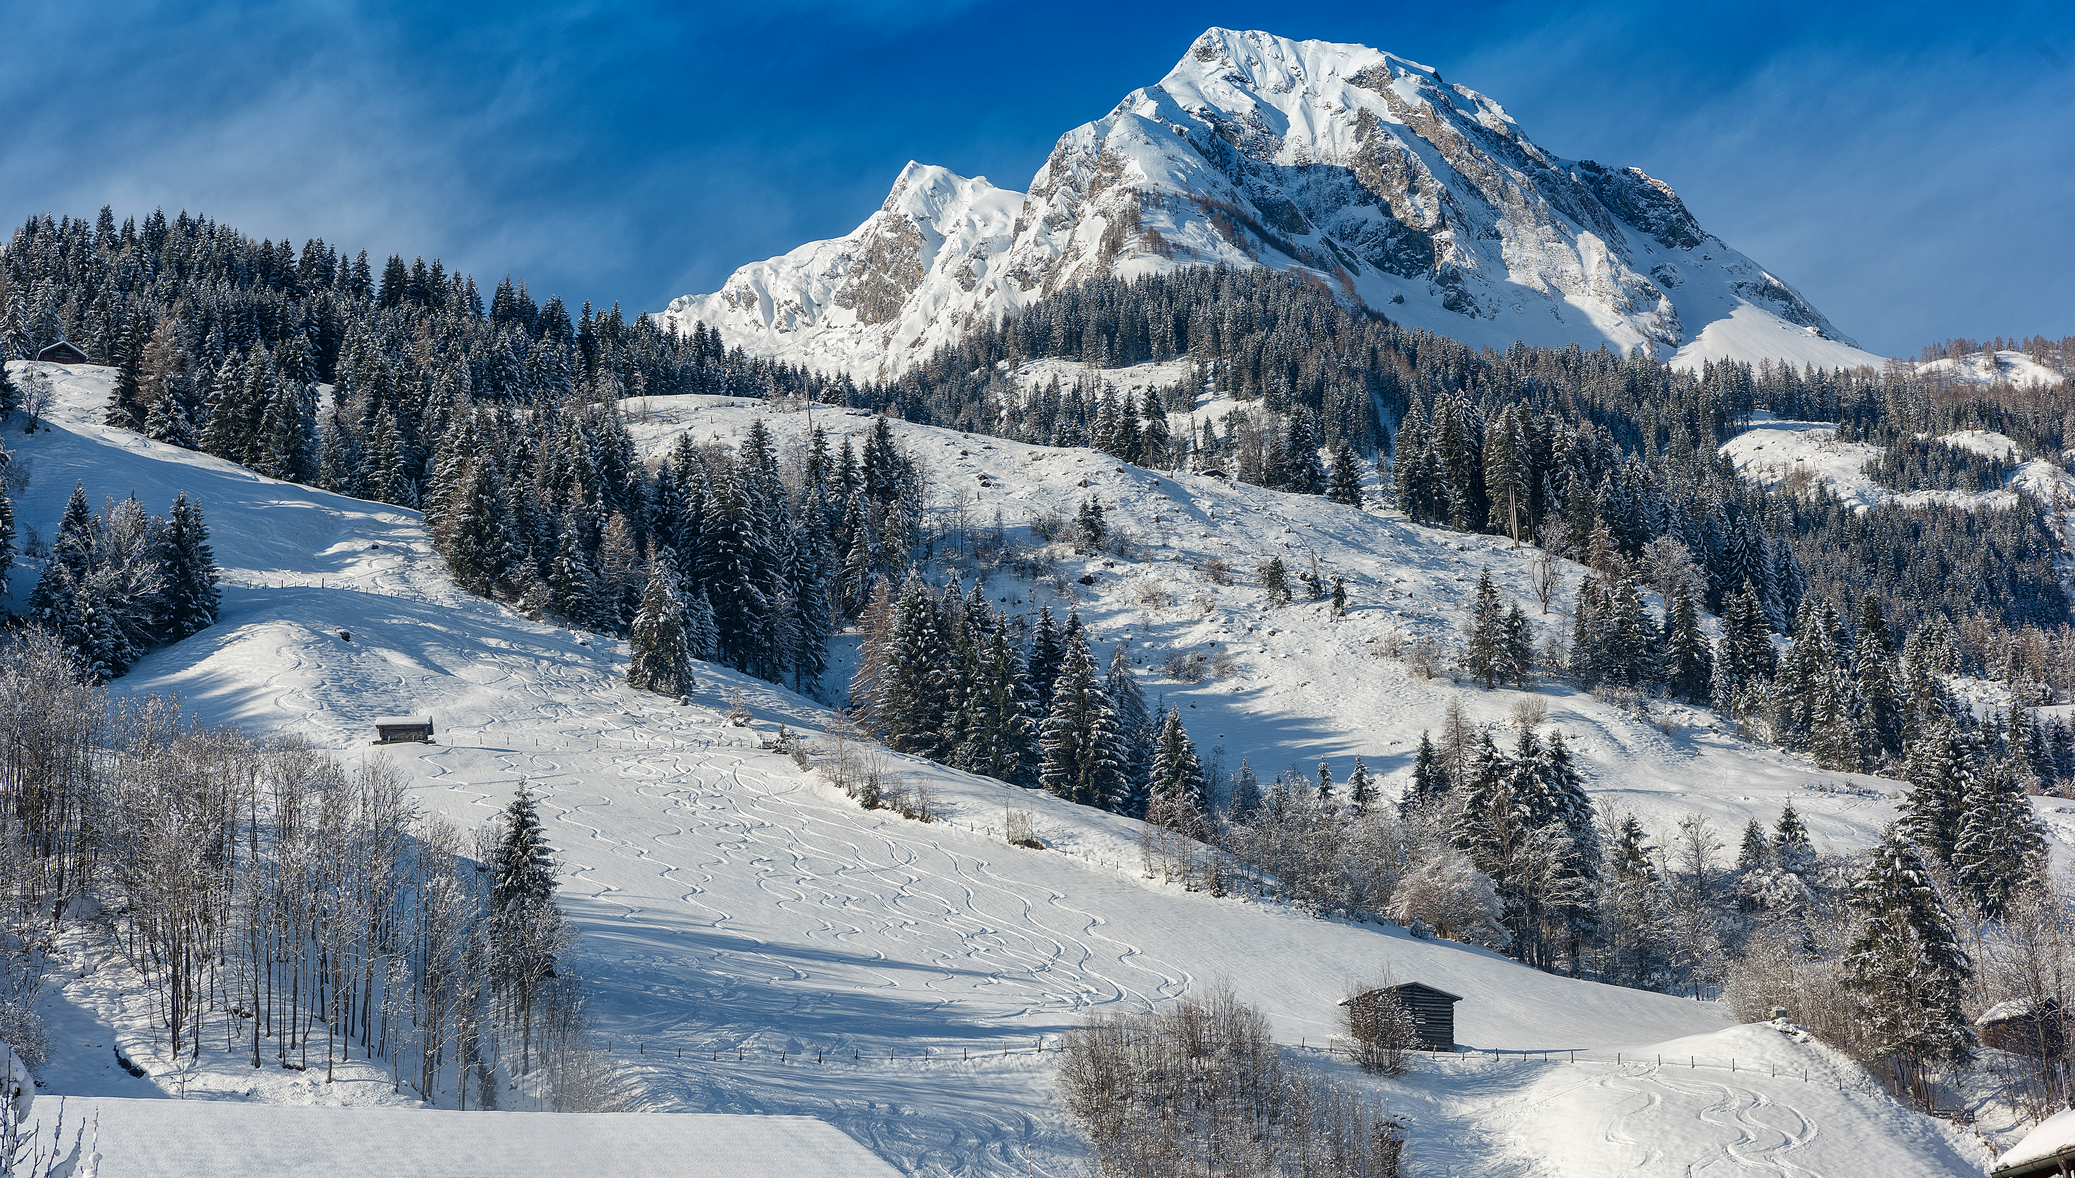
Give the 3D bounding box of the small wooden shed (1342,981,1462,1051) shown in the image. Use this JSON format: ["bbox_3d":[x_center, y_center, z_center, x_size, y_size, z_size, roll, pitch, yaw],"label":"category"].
[{"bbox_3d":[22.950,26.990,255.000,6.200,4.400,6.300,2,-11,-12],"label":"small wooden shed"}]

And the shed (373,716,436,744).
[{"bbox_3d":[-71.380,15.900,455.000,6.700,3.200,4.600,1,-11,-3],"label":"shed"}]

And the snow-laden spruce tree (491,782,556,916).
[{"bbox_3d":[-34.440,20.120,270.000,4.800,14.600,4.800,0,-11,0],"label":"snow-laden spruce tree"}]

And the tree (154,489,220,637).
[{"bbox_3d":[-112.730,-3.010,535.000,8.200,19.300,8.200,0,-11,0],"label":"tree"}]

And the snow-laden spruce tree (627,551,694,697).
[{"bbox_3d":[-45.300,4.190,485.000,7.900,17.400,7.900,0,-11,0],"label":"snow-laden spruce tree"}]

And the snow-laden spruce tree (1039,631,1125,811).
[{"bbox_3d":[4.470,13.340,405.000,8.400,17.900,8.400,0,-11,0],"label":"snow-laden spruce tree"}]

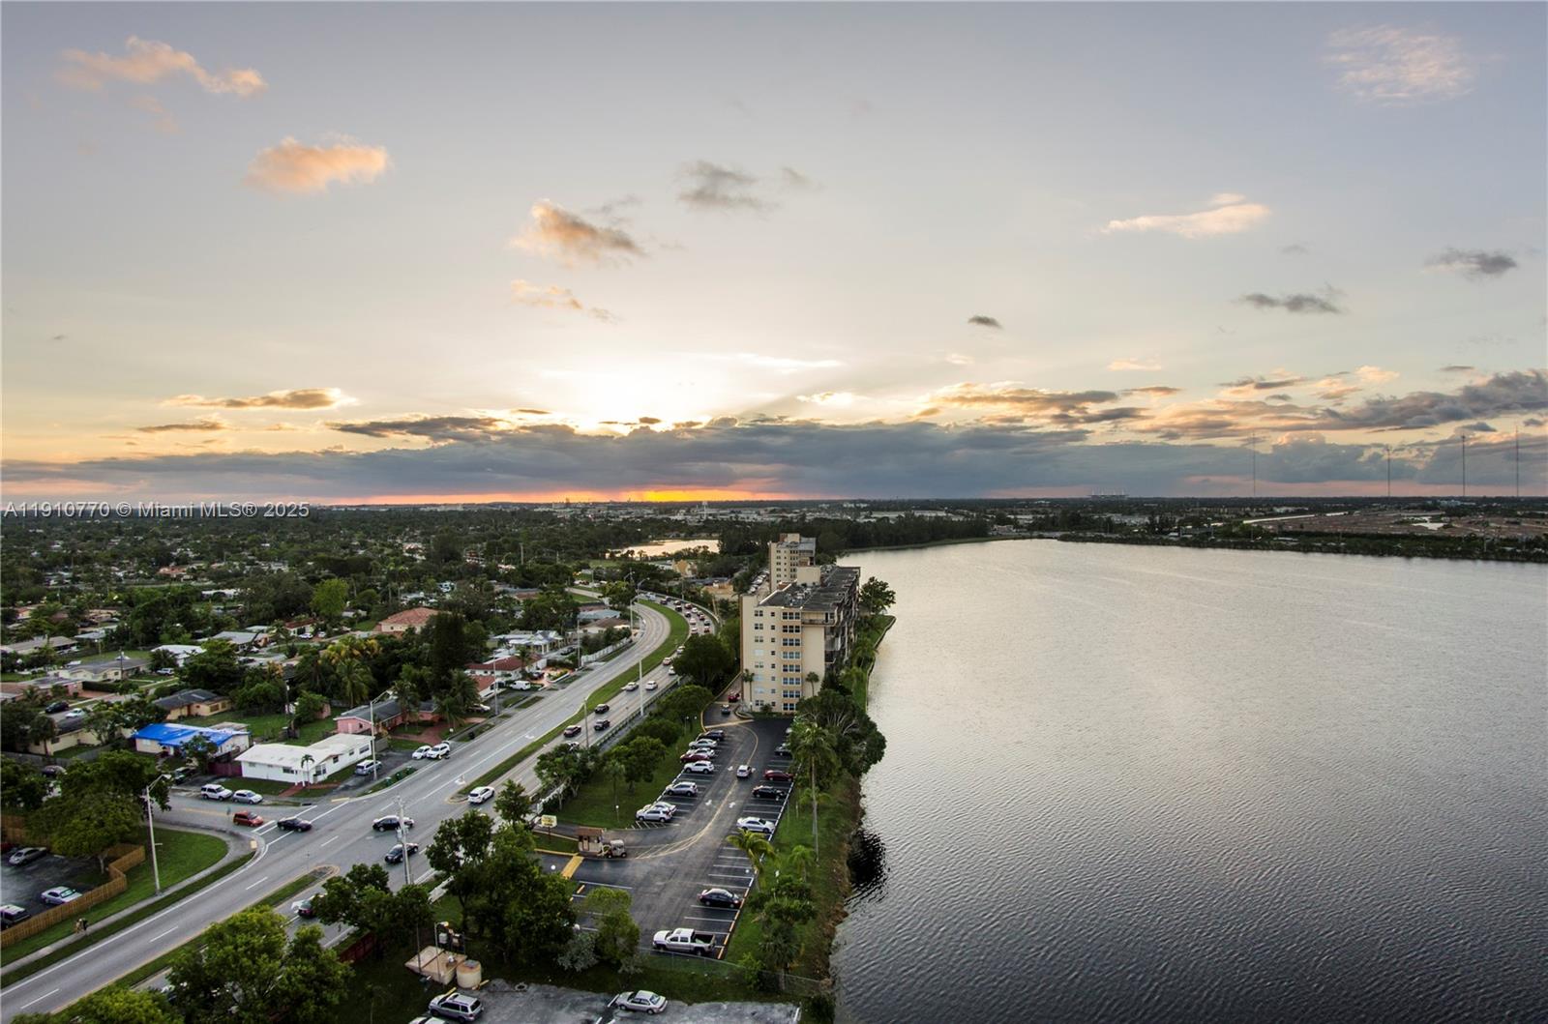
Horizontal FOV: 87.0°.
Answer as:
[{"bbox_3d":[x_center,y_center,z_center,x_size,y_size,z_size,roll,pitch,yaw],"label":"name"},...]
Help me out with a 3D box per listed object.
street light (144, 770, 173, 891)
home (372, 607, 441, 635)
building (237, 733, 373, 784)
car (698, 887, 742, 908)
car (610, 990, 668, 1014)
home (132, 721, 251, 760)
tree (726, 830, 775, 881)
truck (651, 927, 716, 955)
[{"bbox_3d":[-68.900,36.250,91.270,2.900,13.300,0.500,0,1,14],"label":"street light"},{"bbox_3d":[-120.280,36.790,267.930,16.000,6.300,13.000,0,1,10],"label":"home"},{"bbox_3d":[-77.050,40.280,135.100,14.200,3.800,15.800,0,1,10],"label":"building"},{"bbox_3d":[-6.070,43.210,91.030,4.500,1.450,1.780,0,1,14],"label":"car"},{"bbox_3d":[-11.910,44.280,73.550,4.700,1.420,1.780,0,1,14],"label":"car"},{"bbox_3d":[-102.990,40.230,145.920,17.600,3.900,10.000,0,1,10],"label":"home"},{"bbox_3d":[-2.360,40.480,95.310,5.200,6.100,5.200,0,1,10],"label":"tree"},{"bbox_3d":[-8.960,43.180,81.790,5.850,1.870,2.000,0,1,15],"label":"truck"}]

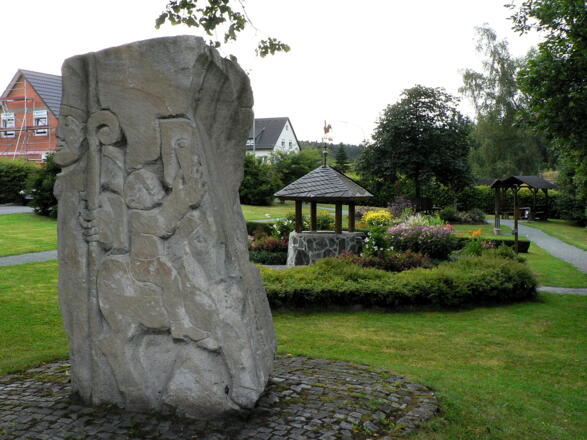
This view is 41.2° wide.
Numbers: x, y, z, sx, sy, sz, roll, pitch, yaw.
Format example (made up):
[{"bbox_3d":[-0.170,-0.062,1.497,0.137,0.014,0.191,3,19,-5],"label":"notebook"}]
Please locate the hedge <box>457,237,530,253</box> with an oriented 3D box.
[{"bbox_3d":[6.129,0.751,23.900,2.300,0.450,0.950,0,2,0],"label":"hedge"}]

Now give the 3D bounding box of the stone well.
[{"bbox_3d":[0.767,0.707,18.700,1.870,0.830,1.870,0,2,0],"label":"stone well"}]

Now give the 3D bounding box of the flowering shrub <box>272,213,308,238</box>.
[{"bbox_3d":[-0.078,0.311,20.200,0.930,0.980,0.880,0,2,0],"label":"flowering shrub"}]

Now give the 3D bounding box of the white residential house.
[{"bbox_3d":[-6.220,-12.359,126.000,11.500,8.200,10.200,1,2,25],"label":"white residential house"}]

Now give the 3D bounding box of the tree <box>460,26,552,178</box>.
[{"bbox_3d":[19.118,-9.020,70.000,8.200,16.500,8.000,0,2,0],"label":"tree"}]

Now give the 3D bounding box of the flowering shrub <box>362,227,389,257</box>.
[{"bbox_3d":[1.958,0.566,18.400,0.670,0.820,0.680,0,2,0],"label":"flowering shrub"}]

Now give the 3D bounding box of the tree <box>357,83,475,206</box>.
[{"bbox_3d":[8.068,-4.734,52.000,7.700,8.600,7.600,0,2,0],"label":"tree"}]

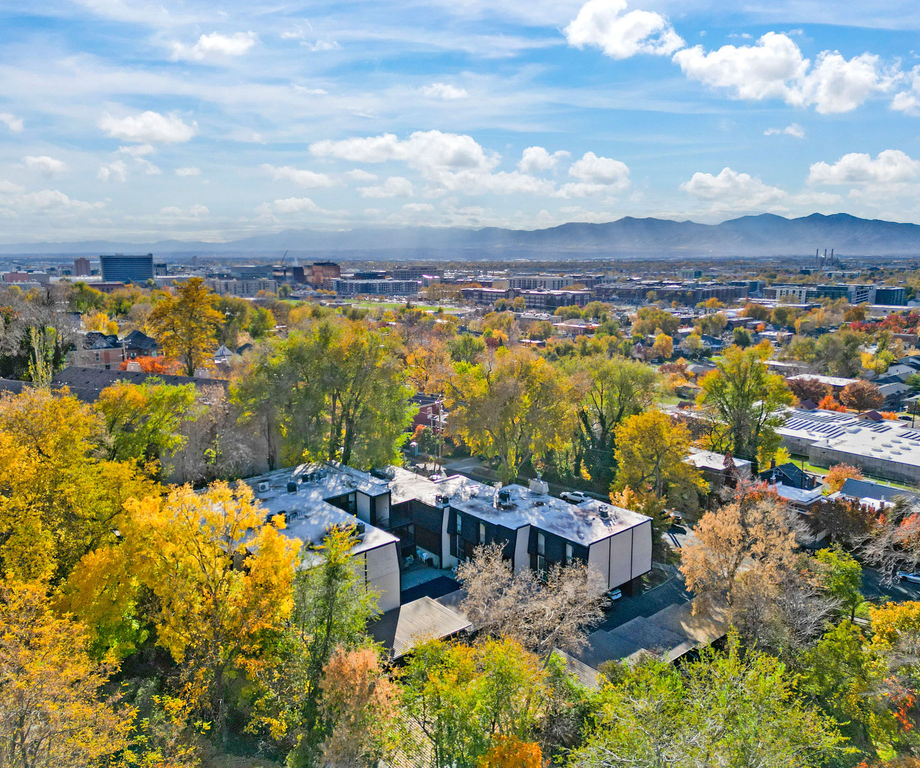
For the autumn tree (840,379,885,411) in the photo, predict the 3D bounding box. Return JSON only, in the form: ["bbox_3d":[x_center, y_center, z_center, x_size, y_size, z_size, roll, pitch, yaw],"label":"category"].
[{"bbox_3d":[137.760,3.790,243.000,15.060,11.520,15.060,0,11,0],"label":"autumn tree"}]

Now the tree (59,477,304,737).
[{"bbox_3d":[-21.800,18.090,55.570,18.310,21.670,17.400,0,11,0],"label":"tree"}]

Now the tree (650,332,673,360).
[{"bbox_3d":[105.963,-19.698,373.369,10.991,13.766,10.991,0,10,0],"label":"tree"}]

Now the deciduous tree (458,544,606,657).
[{"bbox_3d":[6.518,20.414,63.832,13.306,12.127,11.975,0,10,0],"label":"deciduous tree"}]

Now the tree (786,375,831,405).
[{"bbox_3d":[124.190,2.340,253.000,15.680,11.620,15.680,0,11,0],"label":"tree"}]

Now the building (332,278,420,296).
[{"bbox_3d":[-111.160,-135.300,994.950,122.000,21.400,35.000,3,11,15],"label":"building"}]

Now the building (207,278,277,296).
[{"bbox_3d":[-267.127,-117.021,870.000,80.000,21.000,26.000,-9,14,-42],"label":"building"}]

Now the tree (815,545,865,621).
[{"bbox_3d":[42.230,22.240,79.010,5.560,8.840,5.560,0,11,0],"label":"tree"}]

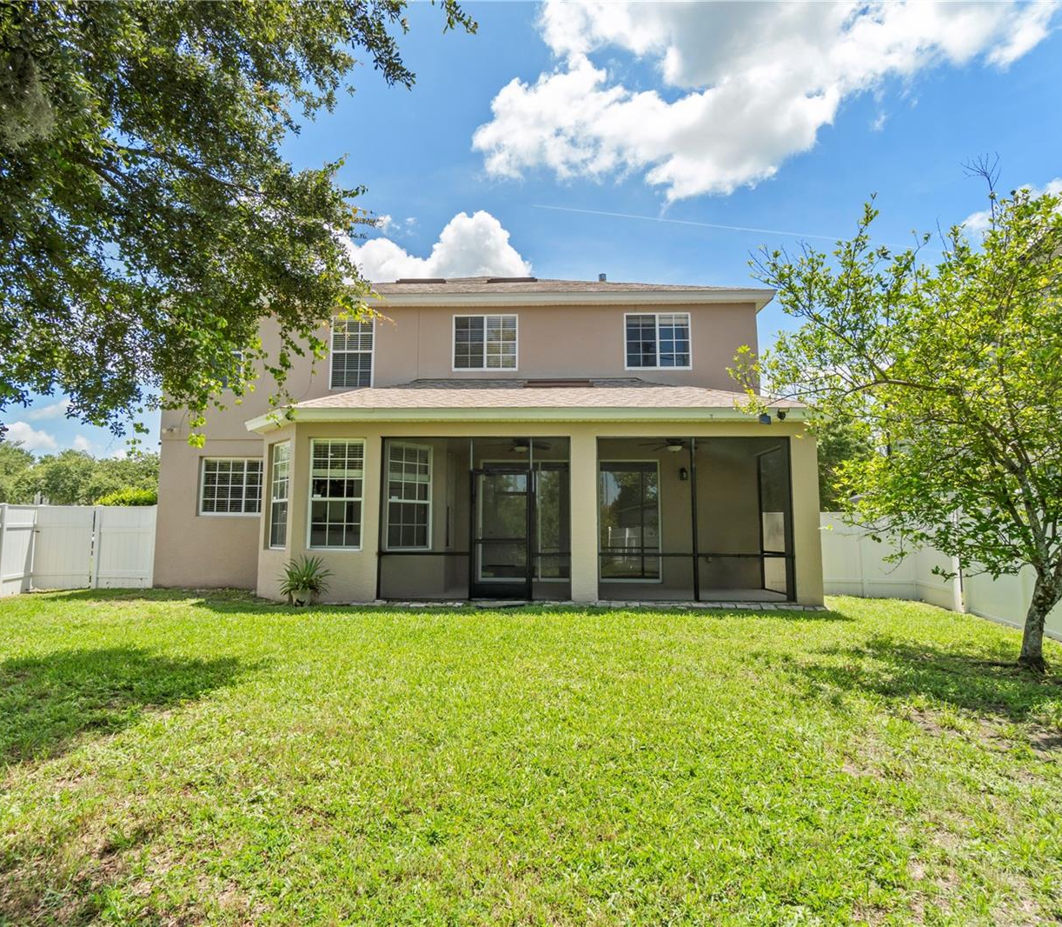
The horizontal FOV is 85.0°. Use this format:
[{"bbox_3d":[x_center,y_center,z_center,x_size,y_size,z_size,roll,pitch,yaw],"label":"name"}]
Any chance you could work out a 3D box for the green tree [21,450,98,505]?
[{"bbox_3d":[-30.900,2.100,38.000,4.400,6.000,4.400,4,-7,-39],"label":"green tree"}]

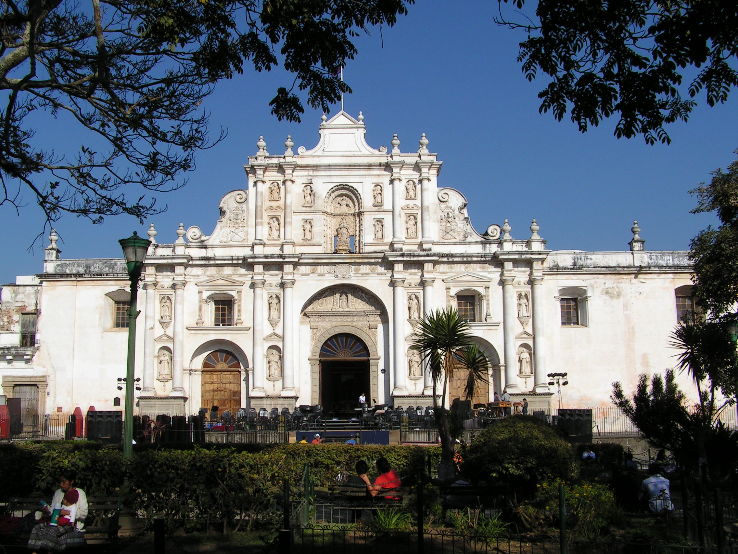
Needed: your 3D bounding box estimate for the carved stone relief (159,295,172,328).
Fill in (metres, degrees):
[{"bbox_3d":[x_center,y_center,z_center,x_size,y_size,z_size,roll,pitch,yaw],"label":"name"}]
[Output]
[{"bbox_3d":[-15.245,2.585,60.711,1.056,2.559,0.600,-1,-8,1],"label":"carved stone relief"}]

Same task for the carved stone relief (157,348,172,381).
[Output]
[{"bbox_3d":[-14.124,6.114,56.471,1.119,2.348,0.650,-1,-10,2],"label":"carved stone relief"}]

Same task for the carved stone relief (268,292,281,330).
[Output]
[{"bbox_3d":[-7.395,2.629,63.589,0.981,2.836,0.550,0,-8,0],"label":"carved stone relief"}]

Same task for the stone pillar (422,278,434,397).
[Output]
[{"bbox_3d":[4.661,4.622,62.950,0.932,9.006,0.950,0,-8,0],"label":"stone pillar"}]

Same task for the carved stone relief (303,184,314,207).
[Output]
[{"bbox_3d":[-4.852,-6.536,64.994,0.962,1.806,0.450,0,-8,0],"label":"carved stone relief"}]

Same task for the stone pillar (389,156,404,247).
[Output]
[{"bbox_3d":[2.073,-5.504,61.097,1.145,7.179,1.000,-1,-8,1],"label":"stone pillar"}]

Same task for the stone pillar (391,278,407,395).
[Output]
[{"bbox_3d":[2.311,4.622,62.953,1.126,9.006,1.050,0,-8,0],"label":"stone pillar"}]

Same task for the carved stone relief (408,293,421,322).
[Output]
[{"bbox_3d":[3.175,2.062,56.596,0.774,1.896,0.500,-1,-10,0],"label":"carved stone relief"}]

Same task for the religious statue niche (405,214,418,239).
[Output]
[{"bbox_3d":[3.405,-4.022,64.539,1.075,1.946,0.500,0,-8,0],"label":"religious statue niche"}]

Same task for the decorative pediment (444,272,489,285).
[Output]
[{"bbox_3d":[7.718,0.118,63.665,3.731,0.872,0.450,0,-8,0],"label":"decorative pediment"}]

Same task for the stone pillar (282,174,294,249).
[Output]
[{"bbox_3d":[-5.666,-4.536,57.607,0.850,5.447,0.850,-1,-10,2],"label":"stone pillar"}]

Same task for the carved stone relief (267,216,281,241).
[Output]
[{"bbox_3d":[-7.238,-3.676,61.420,1.064,1.855,0.550,-1,-8,1],"label":"carved stone relief"}]

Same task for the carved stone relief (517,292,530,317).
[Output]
[{"bbox_3d":[10.693,2.007,56.269,0.962,1.812,0.450,-1,-10,2],"label":"carved stone relief"}]

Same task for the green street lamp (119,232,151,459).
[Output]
[{"bbox_3d":[-4.016,1.736,13.570,0.549,5.046,0.549,0,-8,0],"label":"green street lamp"}]

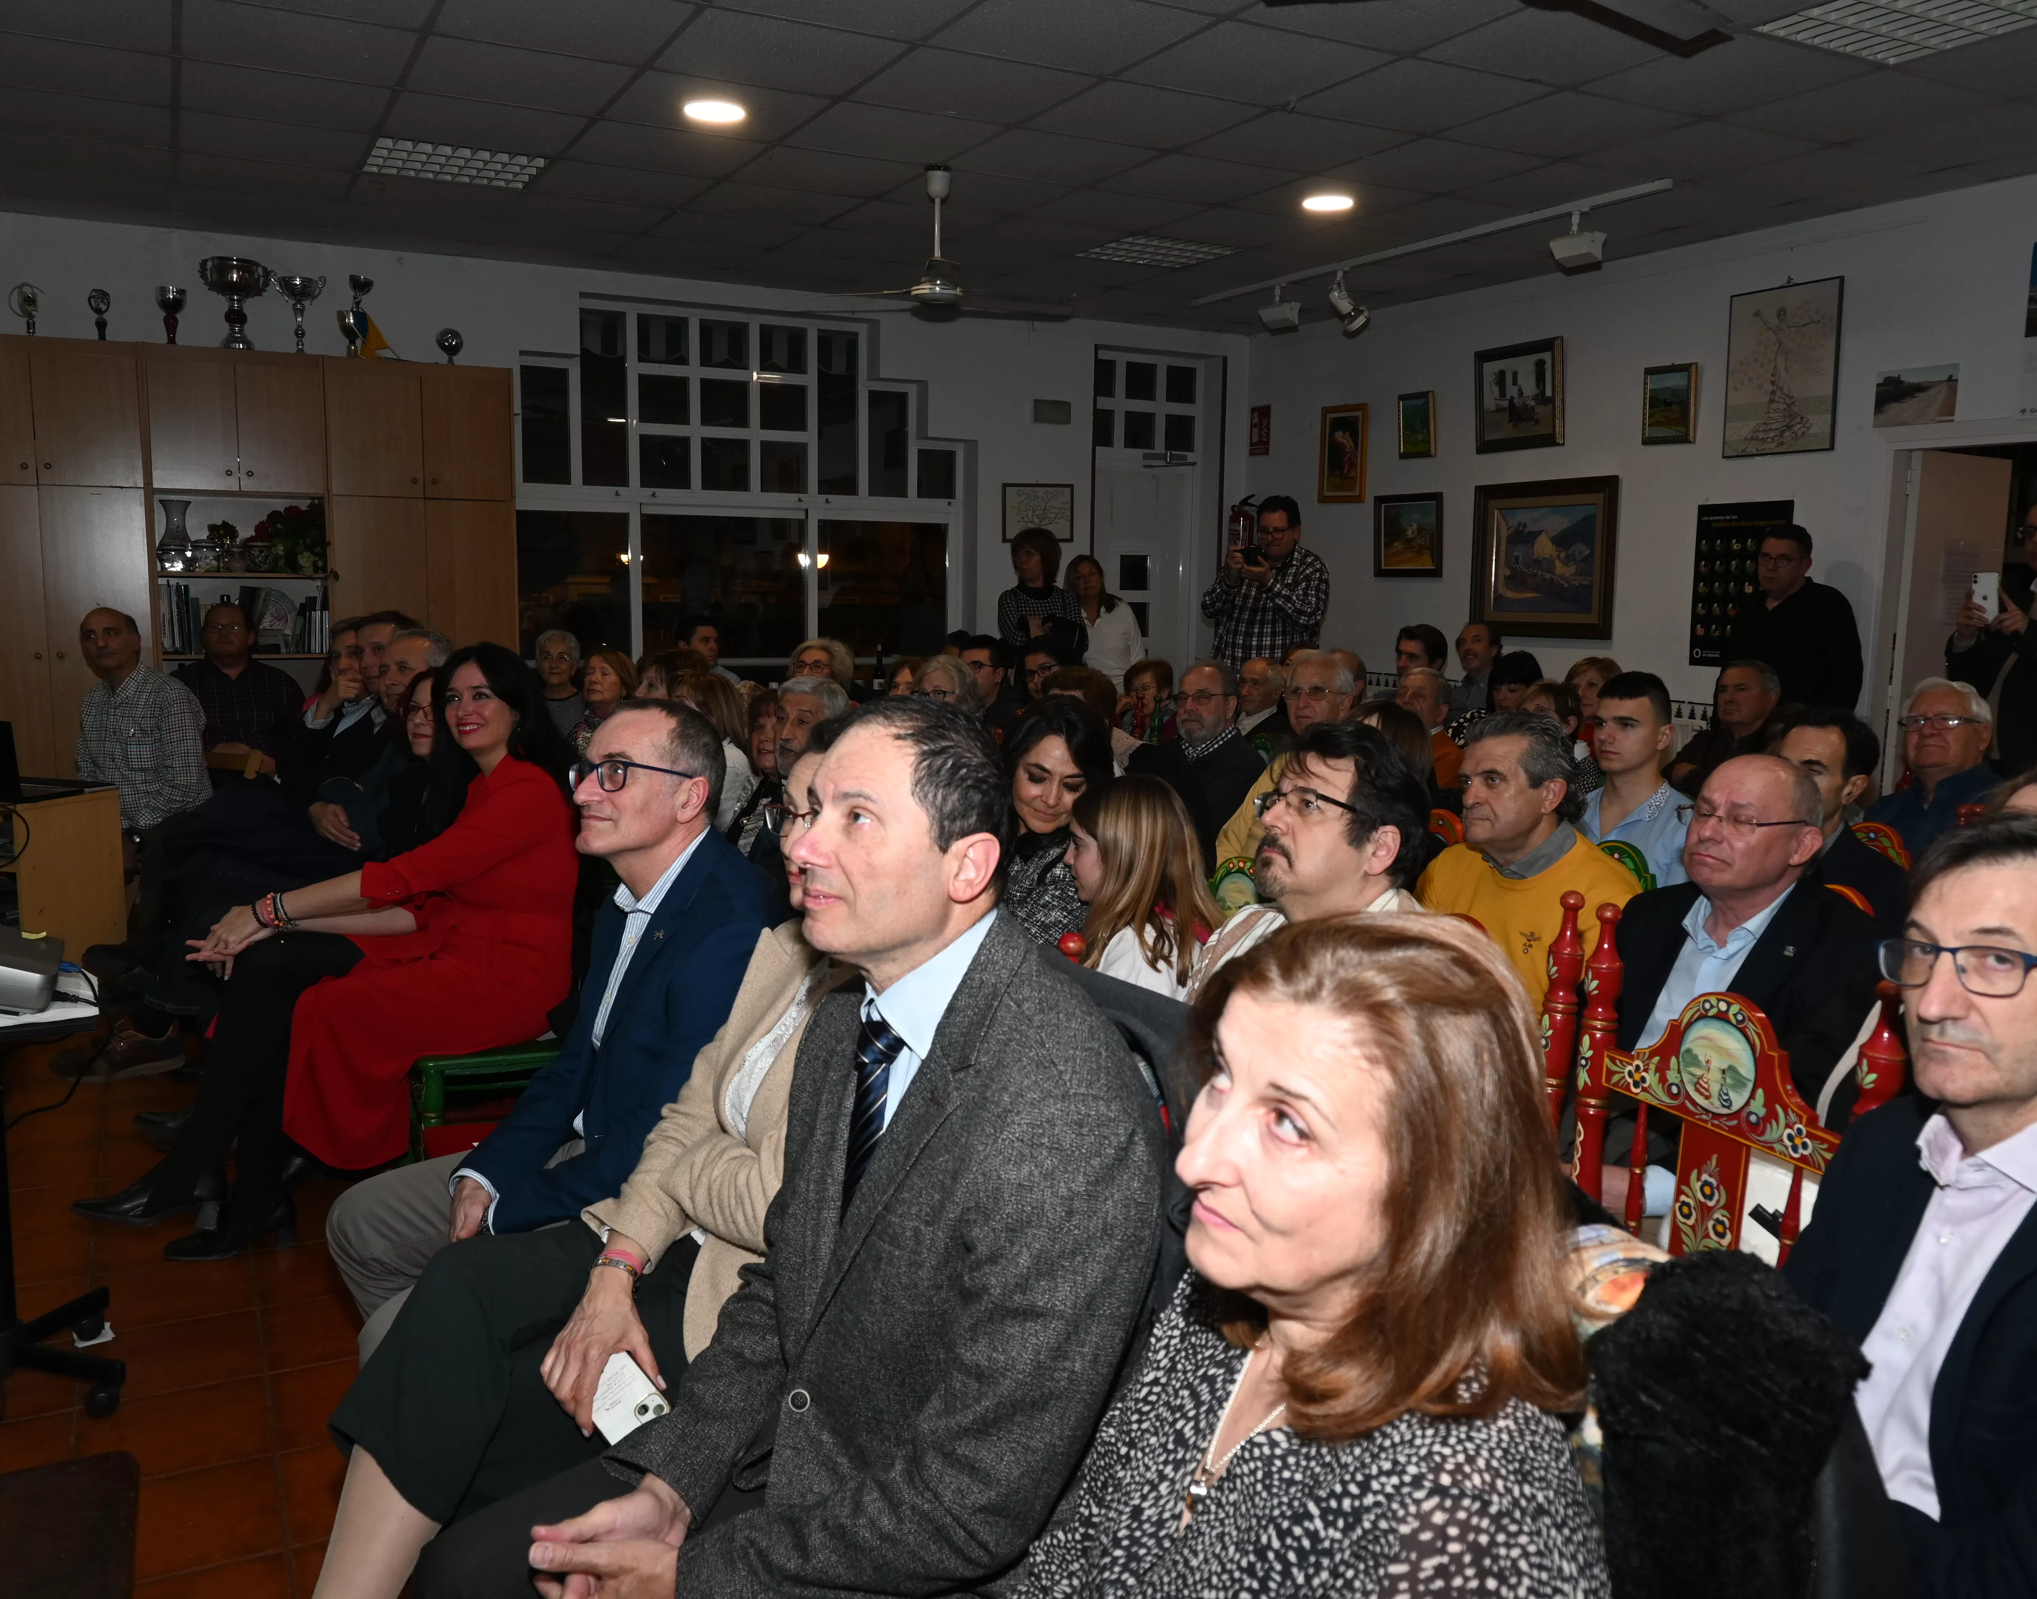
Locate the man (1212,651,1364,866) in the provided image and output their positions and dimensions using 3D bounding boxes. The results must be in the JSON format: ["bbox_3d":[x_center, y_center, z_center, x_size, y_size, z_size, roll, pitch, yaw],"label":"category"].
[{"bbox_3d":[0.729,0.202,4.552,0.720,1.228,0.550,-7,11,-42],"label":"man"}]

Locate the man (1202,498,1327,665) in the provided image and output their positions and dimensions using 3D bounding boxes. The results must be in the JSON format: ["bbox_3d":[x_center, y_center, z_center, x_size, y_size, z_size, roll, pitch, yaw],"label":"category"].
[{"bbox_3d":[1.158,-0.512,7.570,0.550,1.824,0.430,5,9,28],"label":"man"}]

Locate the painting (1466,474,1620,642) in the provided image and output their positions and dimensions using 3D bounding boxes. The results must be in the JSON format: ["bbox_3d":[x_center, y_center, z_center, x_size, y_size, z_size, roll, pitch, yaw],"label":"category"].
[{"bbox_3d":[2.497,-1.146,7.644,0.060,0.725,0.885,-3,9,-28],"label":"painting"}]

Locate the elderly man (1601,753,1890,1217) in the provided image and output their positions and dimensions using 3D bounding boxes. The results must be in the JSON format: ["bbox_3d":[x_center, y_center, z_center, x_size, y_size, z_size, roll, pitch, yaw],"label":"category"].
[{"bbox_3d":[1.020,0.533,2.592,0.770,1.205,0.530,-4,10,-33],"label":"elderly man"}]

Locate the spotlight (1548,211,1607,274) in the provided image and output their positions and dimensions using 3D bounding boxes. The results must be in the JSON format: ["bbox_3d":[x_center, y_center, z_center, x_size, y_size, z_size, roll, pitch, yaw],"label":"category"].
[{"bbox_3d":[2.129,-2.130,6.096,0.140,0.215,0.170,-3,9,-27],"label":"spotlight"}]

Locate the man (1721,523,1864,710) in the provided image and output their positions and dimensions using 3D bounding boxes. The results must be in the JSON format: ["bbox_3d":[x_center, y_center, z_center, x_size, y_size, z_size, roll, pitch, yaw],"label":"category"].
[{"bbox_3d":[3.012,-0.240,6.322,0.330,1.674,0.520,-6,10,-39],"label":"man"}]

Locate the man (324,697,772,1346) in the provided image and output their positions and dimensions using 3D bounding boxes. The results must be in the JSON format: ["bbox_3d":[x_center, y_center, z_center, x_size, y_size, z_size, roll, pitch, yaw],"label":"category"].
[{"bbox_3d":[-0.672,0.493,2.388,0.760,1.280,0.530,-5,10,-35],"label":"man"}]

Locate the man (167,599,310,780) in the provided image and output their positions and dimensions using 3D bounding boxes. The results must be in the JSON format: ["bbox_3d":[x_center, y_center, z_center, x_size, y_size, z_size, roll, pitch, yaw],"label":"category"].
[{"bbox_3d":[-3.066,-0.117,6.309,0.560,1.312,0.780,-3,9,-28],"label":"man"}]

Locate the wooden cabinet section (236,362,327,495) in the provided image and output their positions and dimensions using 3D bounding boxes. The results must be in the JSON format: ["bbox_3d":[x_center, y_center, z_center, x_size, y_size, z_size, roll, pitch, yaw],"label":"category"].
[{"bbox_3d":[-3.214,-1.593,6.952,0.345,0.540,0.420,-3,9,-28],"label":"wooden cabinet section"}]

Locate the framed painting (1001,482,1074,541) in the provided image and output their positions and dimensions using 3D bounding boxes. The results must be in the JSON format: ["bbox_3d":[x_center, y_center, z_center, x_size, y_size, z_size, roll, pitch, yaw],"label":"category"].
[{"bbox_3d":[0.116,-1.624,9.089,0.458,0.319,0.030,-3,9,-28],"label":"framed painting"}]

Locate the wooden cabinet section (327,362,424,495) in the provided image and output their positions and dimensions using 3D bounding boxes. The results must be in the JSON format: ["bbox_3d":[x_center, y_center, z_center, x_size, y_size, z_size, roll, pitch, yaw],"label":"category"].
[{"bbox_3d":[-2.955,-1.680,7.317,0.377,0.588,0.420,-3,9,-27],"label":"wooden cabinet section"}]

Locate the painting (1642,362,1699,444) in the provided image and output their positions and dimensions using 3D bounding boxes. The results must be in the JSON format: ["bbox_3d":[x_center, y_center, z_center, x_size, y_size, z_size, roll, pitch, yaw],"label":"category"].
[{"bbox_3d":[2.810,-1.708,6.919,0.045,0.335,0.280,-3,9,-28],"label":"painting"}]

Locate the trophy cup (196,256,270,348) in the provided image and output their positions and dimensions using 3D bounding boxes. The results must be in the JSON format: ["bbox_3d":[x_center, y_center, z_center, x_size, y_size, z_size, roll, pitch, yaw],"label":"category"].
[{"bbox_3d":[-3.355,-2.108,6.863,0.280,0.420,0.230,-3,9,-28],"label":"trophy cup"}]

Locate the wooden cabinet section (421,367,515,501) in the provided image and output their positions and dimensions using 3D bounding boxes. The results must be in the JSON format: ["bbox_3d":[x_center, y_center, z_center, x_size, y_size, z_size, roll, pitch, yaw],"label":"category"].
[{"bbox_3d":[-2.610,-1.699,7.494,0.399,0.588,0.420,-3,9,-27],"label":"wooden cabinet section"}]

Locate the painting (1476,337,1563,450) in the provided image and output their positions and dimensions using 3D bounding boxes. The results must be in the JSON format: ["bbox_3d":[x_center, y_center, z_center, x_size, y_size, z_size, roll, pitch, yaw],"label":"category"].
[{"bbox_3d":[2.388,-1.937,7.689,0.050,0.500,0.570,-3,9,-28],"label":"painting"}]

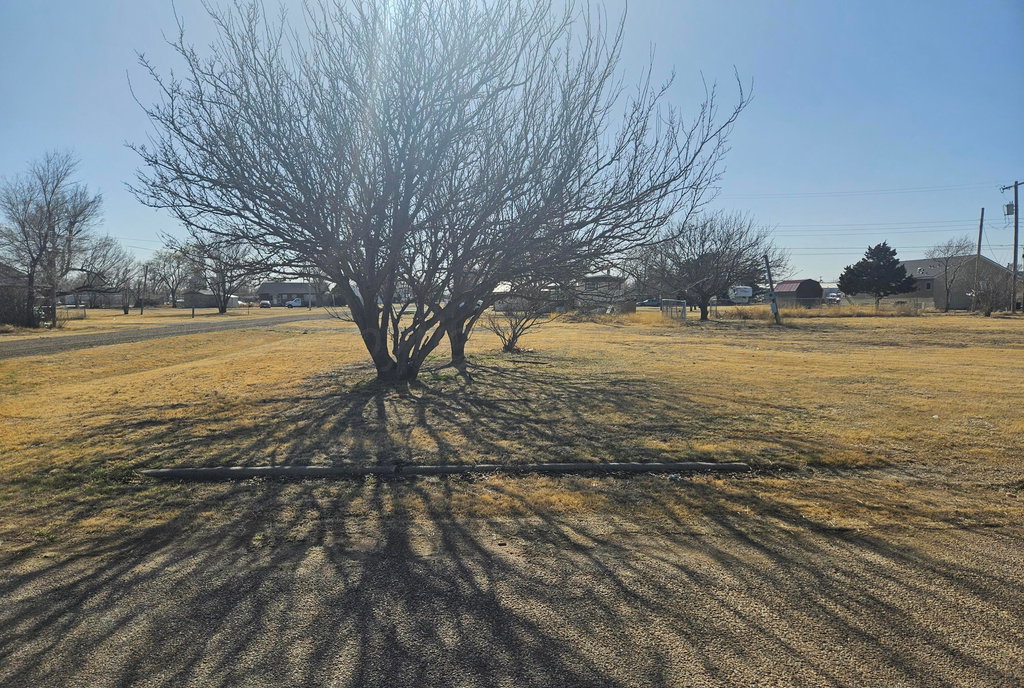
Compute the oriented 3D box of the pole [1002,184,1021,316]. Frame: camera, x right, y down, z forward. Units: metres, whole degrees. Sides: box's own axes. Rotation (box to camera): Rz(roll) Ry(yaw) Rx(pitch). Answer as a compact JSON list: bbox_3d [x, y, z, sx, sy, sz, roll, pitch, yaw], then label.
[{"bbox_3d":[42.637,-8.209,57.626,0.700,11.040,2.200,-4,5,-45],"label":"pole"}]

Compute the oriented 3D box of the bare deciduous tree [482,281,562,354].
[{"bbox_3d":[0.271,-0.765,19.731,2.400,2.030,2.200,0,4,1],"label":"bare deciduous tree"}]

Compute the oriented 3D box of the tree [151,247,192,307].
[{"bbox_3d":[-60.722,-11.946,121.631,7.300,10.900,7.000,-2,4,-26],"label":"tree"}]

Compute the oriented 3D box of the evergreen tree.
[{"bbox_3d":[35.438,-6.541,65.780,6.800,6.500,6.500,2,4,28],"label":"evergreen tree"}]

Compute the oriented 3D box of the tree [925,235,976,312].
[{"bbox_3d":[39.161,-6.306,60.767,4.000,6.890,3.800,2,5,33],"label":"tree"}]

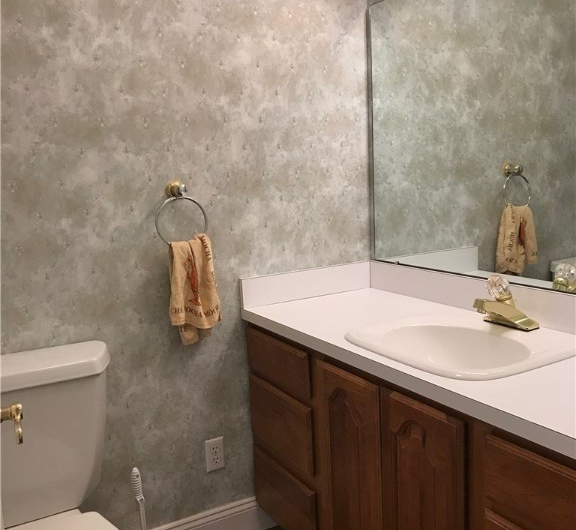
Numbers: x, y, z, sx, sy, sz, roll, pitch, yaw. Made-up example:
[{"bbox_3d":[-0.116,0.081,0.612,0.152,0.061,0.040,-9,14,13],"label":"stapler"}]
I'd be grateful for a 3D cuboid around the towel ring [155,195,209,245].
[{"bbox_3d":[-0.329,-0.134,1.937,0.168,0.168,0.018,-7,10,-30],"label":"towel ring"}]

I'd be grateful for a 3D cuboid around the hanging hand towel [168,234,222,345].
[{"bbox_3d":[-0.297,0.082,1.969,0.142,0.360,0.085,-7,10,-30],"label":"hanging hand towel"}]

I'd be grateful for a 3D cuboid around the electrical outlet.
[{"bbox_3d":[-0.248,0.657,2.145,0.071,0.115,0.008,-7,10,-30],"label":"electrical outlet"}]

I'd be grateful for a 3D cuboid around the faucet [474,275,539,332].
[{"bbox_3d":[0.577,0.099,1.690,0.155,0.147,0.162,-7,10,-30],"label":"faucet"}]

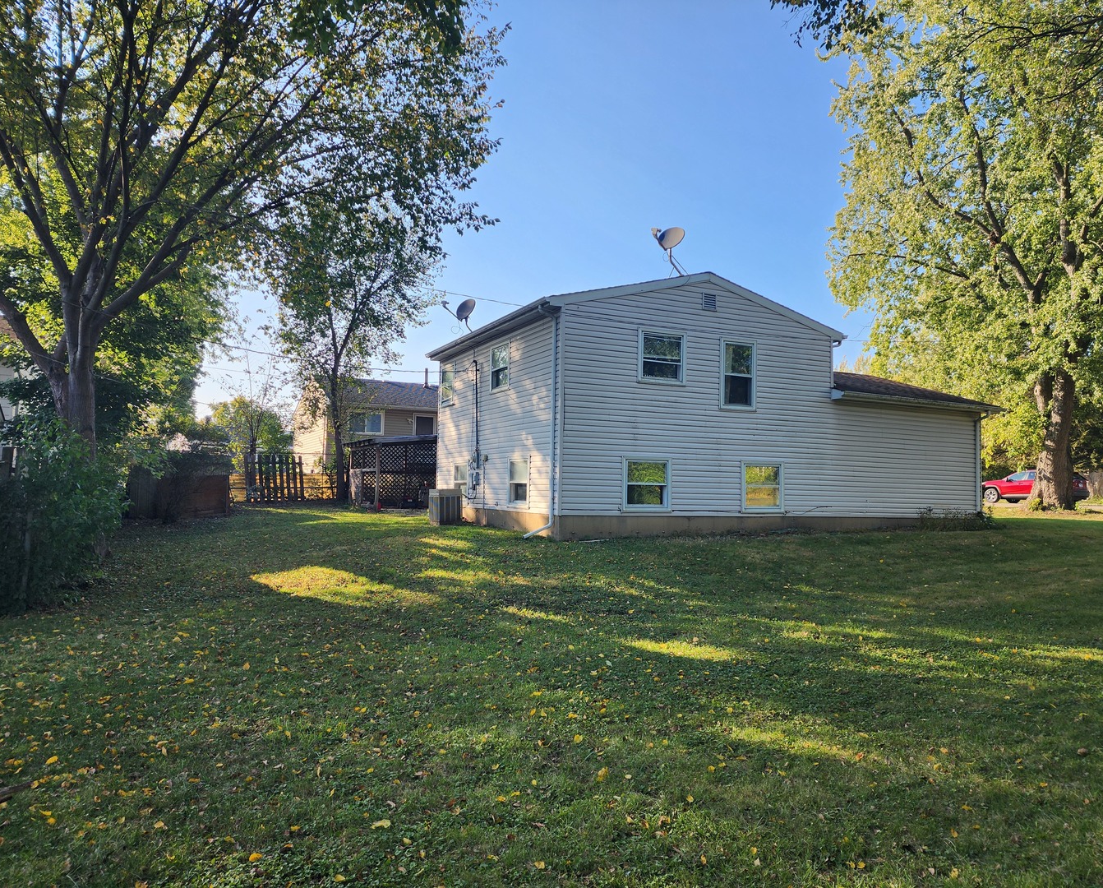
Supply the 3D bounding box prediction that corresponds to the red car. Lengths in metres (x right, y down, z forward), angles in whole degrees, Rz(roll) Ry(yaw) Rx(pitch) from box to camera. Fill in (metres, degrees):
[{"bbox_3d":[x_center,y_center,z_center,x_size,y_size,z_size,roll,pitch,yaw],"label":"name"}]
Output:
[{"bbox_3d":[23.480,2.110,38.530,1.860,1.700,4.600,3,-3,-31],"label":"red car"}]

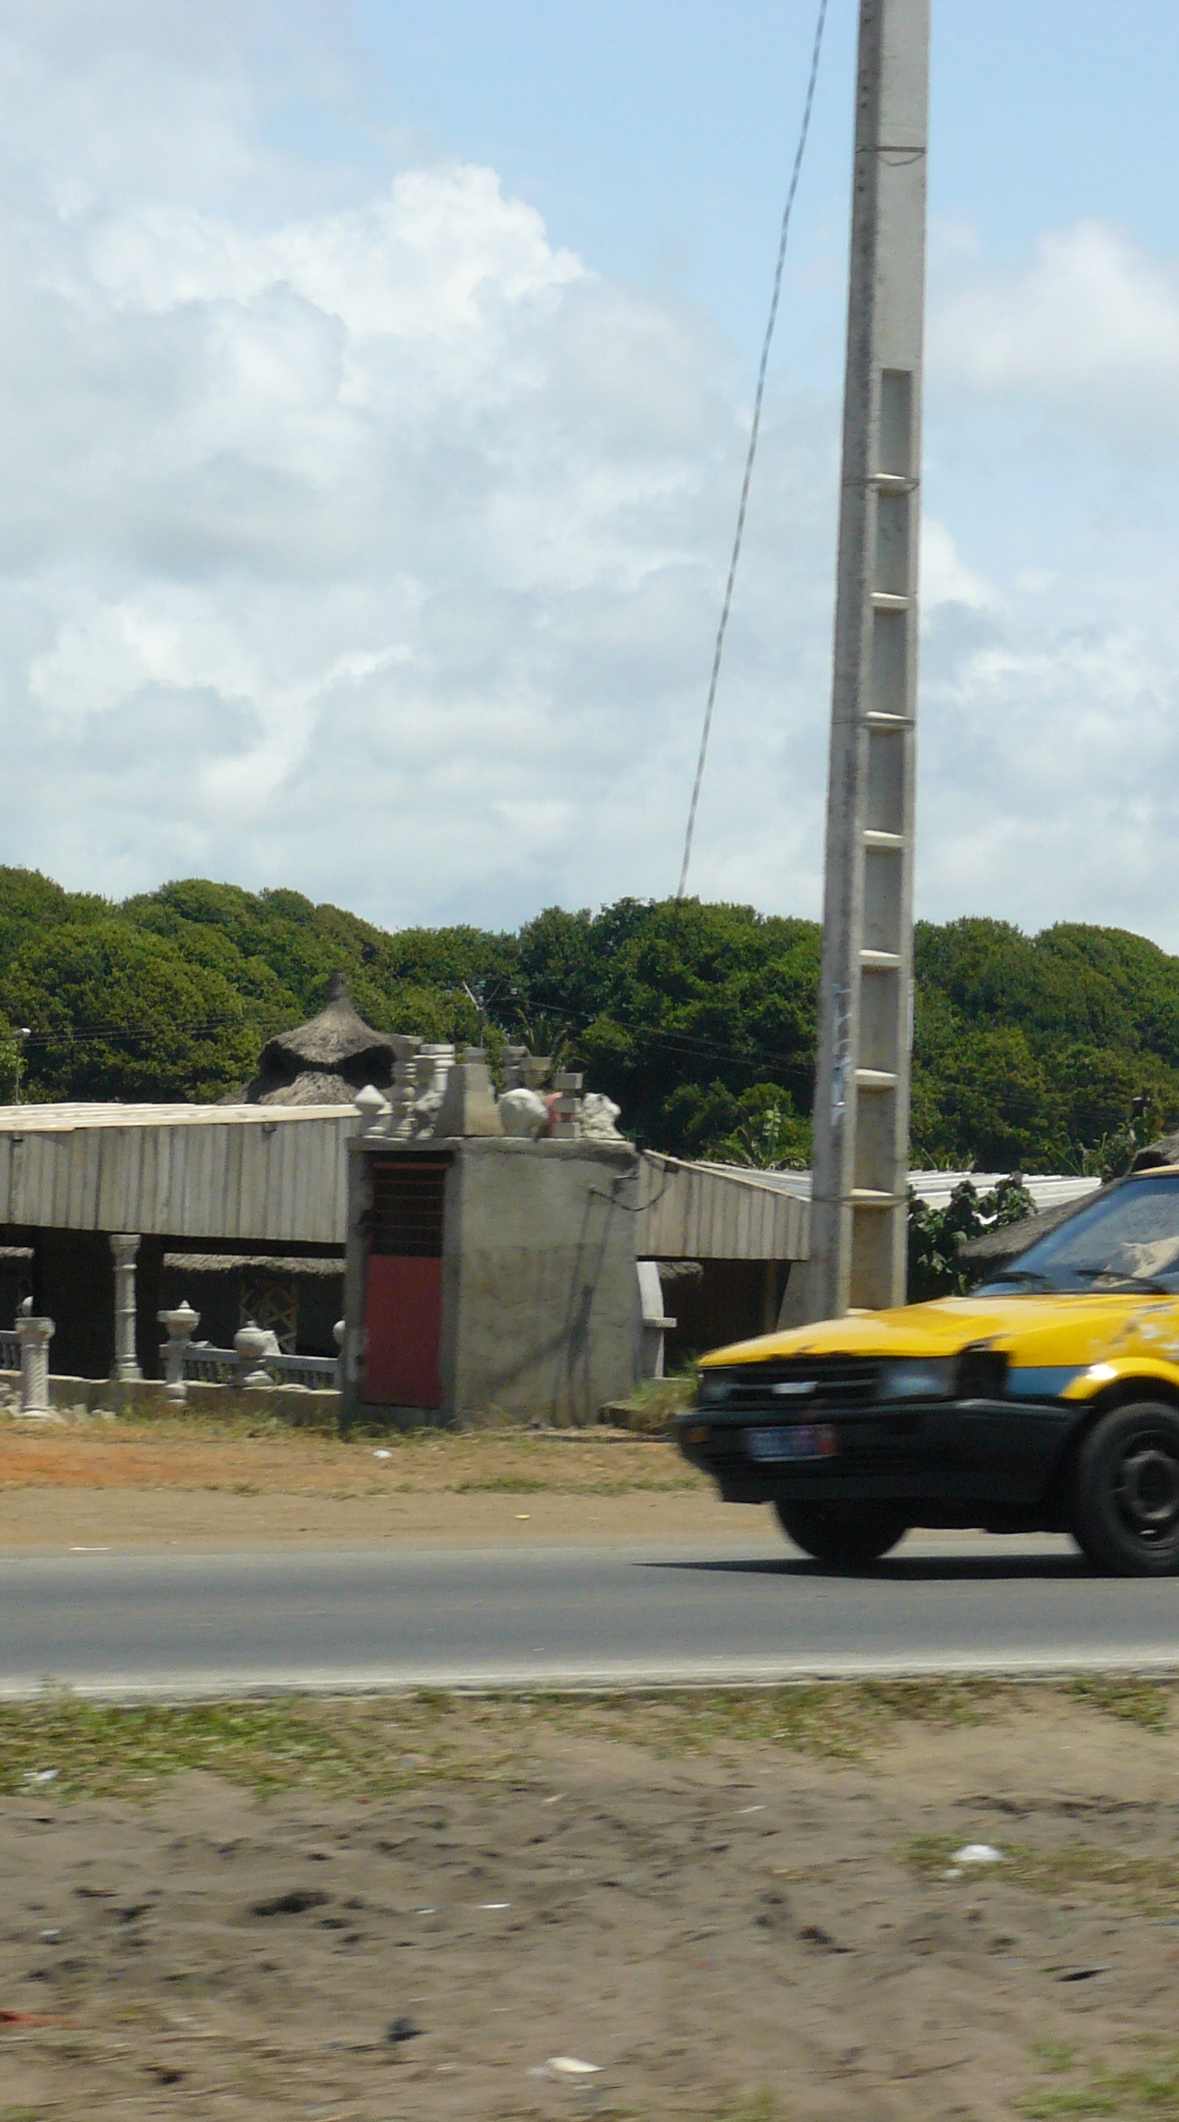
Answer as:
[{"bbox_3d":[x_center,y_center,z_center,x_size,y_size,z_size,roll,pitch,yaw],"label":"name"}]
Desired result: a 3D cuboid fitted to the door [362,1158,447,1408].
[{"bbox_3d":[-0.903,1.087,32.007,0.060,1.233,0.731,2,-2,-35],"label":"door"}]

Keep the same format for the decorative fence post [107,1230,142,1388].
[{"bbox_3d":[-2.442,1.297,34.400,0.165,0.791,0.165,1,-1,0],"label":"decorative fence post"}]

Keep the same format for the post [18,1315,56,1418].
[{"bbox_3d":[-2.679,1.479,31.700,0.170,0.504,0.170,2,-2,-35],"label":"post"}]

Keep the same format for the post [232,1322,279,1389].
[{"bbox_3d":[-1.732,1.512,33.700,0.220,0.347,0.220,1,-1,0],"label":"post"}]

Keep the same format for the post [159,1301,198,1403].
[{"bbox_3d":[-2.109,1.496,33.600,0.200,0.528,0.200,1,-1,0],"label":"post"}]

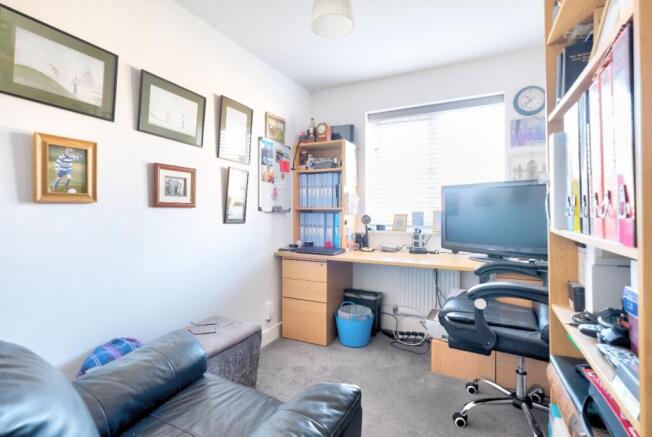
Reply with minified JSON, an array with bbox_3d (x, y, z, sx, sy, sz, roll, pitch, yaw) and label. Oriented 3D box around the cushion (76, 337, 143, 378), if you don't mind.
[{"bbox_3d":[-0.884,0.621,1.254,0.340,0.130,0.350,17,10,25],"label":"cushion"}]

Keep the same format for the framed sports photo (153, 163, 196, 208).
[{"bbox_3d":[-0.871,-0.181,1.688,0.030,0.237,0.251,2,3,27],"label":"framed sports photo"}]

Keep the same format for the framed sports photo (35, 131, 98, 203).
[{"bbox_3d":[-1.098,-0.202,1.233,0.035,0.270,0.207,5,4,27],"label":"framed sports photo"}]

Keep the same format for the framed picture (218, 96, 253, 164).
[{"bbox_3d":[-0.647,-0.614,2.078,0.025,0.406,0.306,7,4,27],"label":"framed picture"}]

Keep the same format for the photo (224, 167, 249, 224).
[{"bbox_3d":[-0.648,-0.158,2.099,0.025,0.388,0.197,5,3,27],"label":"photo"}]

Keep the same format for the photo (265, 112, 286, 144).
[{"bbox_3d":[-0.442,-0.768,2.509,0.025,0.218,0.284,3,4,27],"label":"photo"}]

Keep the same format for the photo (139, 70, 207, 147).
[{"bbox_3d":[-0.866,-0.604,1.660,0.025,0.309,0.396,6,4,27],"label":"photo"}]

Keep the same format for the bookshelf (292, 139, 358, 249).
[{"bbox_3d":[0.002,-0.216,2.826,0.535,0.975,0.330,1,2,26],"label":"bookshelf"}]

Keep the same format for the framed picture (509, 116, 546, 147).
[{"bbox_3d":[1.591,-0.661,2.230,0.280,0.205,0.020,1,2,26],"label":"framed picture"}]

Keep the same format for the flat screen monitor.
[{"bbox_3d":[1.260,0.026,2.160,0.750,0.570,0.210,1,2,36],"label":"flat screen monitor"}]

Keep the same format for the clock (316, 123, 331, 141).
[{"bbox_3d":[-0.021,-0.796,2.754,0.108,0.185,0.080,1,2,26],"label":"clock"}]

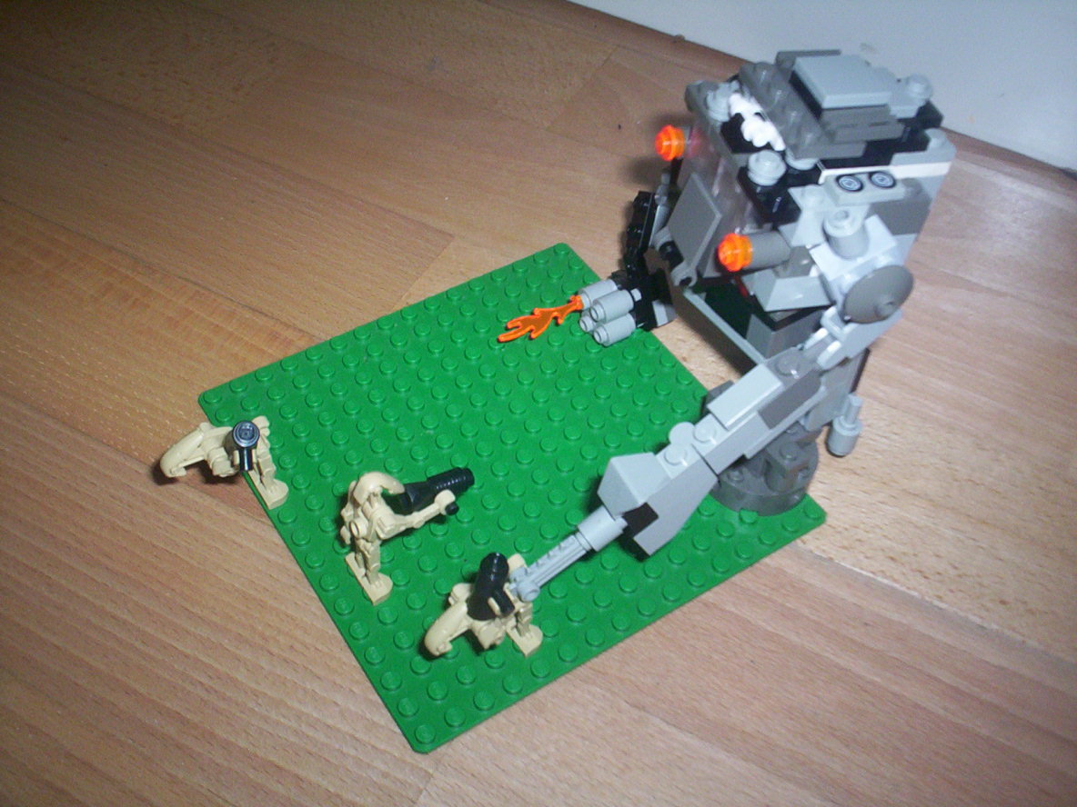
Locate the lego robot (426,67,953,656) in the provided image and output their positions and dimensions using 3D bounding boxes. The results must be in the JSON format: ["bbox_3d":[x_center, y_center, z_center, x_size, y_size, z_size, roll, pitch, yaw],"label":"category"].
[{"bbox_3d":[0.035,-0.027,0.291,0.131,0.113,0.091,-22,55,-20],"label":"lego robot"}]

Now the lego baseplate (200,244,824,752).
[{"bbox_3d":[-0.009,0.015,0.328,0.128,0.003,0.128,-25,56,-23],"label":"lego baseplate"}]

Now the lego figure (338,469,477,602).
[{"bbox_3d":[-0.032,0.028,0.289,0.035,0.040,0.022,-25,56,-23],"label":"lego figure"}]

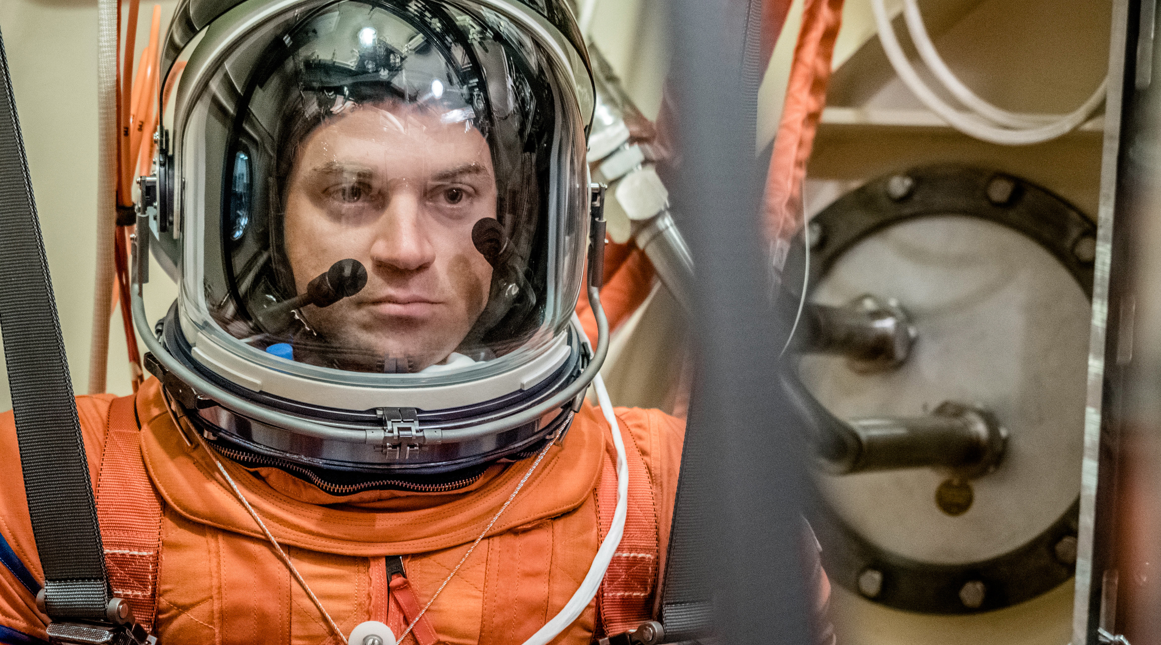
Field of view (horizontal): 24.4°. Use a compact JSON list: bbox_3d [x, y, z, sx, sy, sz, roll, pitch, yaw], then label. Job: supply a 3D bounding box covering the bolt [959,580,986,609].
[{"bbox_3d":[0.350,0.244,2.401,0.023,0.024,0.012,4,1,28],"label":"bolt"}]

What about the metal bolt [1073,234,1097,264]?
[{"bbox_3d":[0.444,-0.064,2.354,0.023,0.024,0.012,4,1,28],"label":"metal bolt"}]

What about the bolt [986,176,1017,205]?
[{"bbox_3d":[0.375,-0.118,2.392,0.023,0.024,0.012,4,1,28],"label":"bolt"}]

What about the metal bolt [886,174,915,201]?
[{"bbox_3d":[0.290,-0.123,2.438,0.023,0.024,0.012,4,1,28],"label":"metal bolt"}]

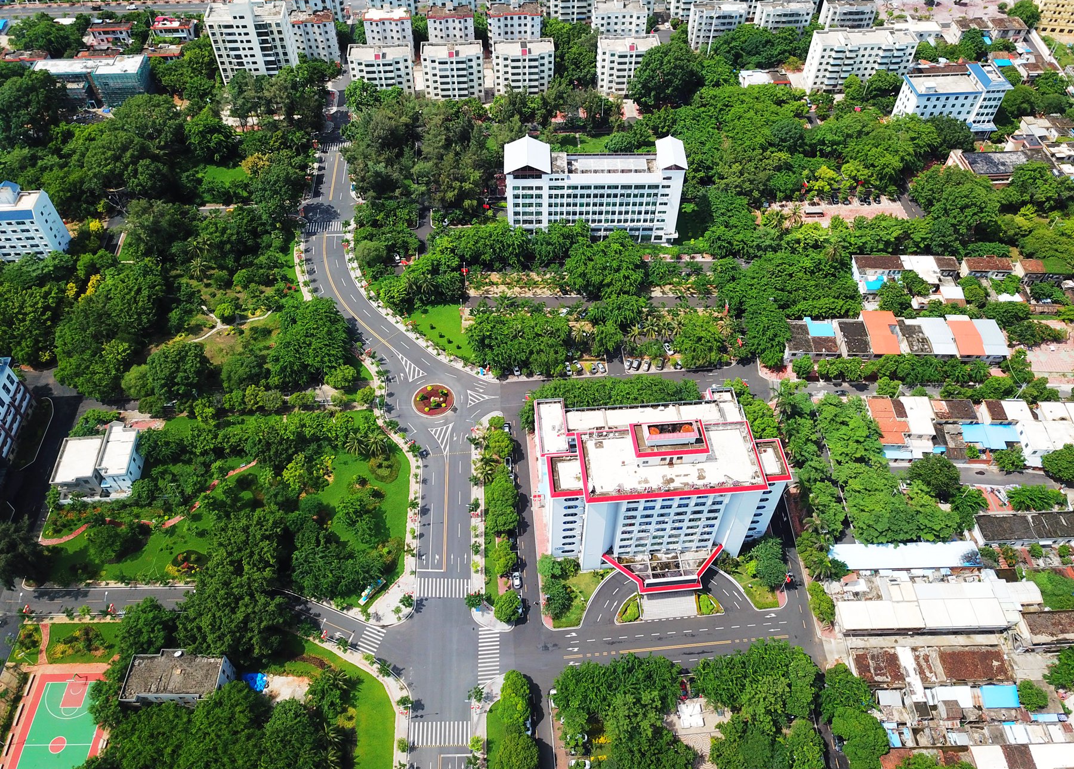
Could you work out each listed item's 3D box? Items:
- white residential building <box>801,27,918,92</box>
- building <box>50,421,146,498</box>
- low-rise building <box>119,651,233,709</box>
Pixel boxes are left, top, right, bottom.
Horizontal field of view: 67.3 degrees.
[{"bbox_3d":[138.720,-139.520,348.190,40.800,22.500,14.000,-3,51,-3],"label":"white residential building"},{"bbox_3d":[-120.780,20.370,224.070,20.080,8.200,19.410,-4,51,-3],"label":"building"},{"bbox_3d":[-82.210,68.630,185.940,20.800,9.500,11.400,0,51,0],"label":"low-rise building"}]

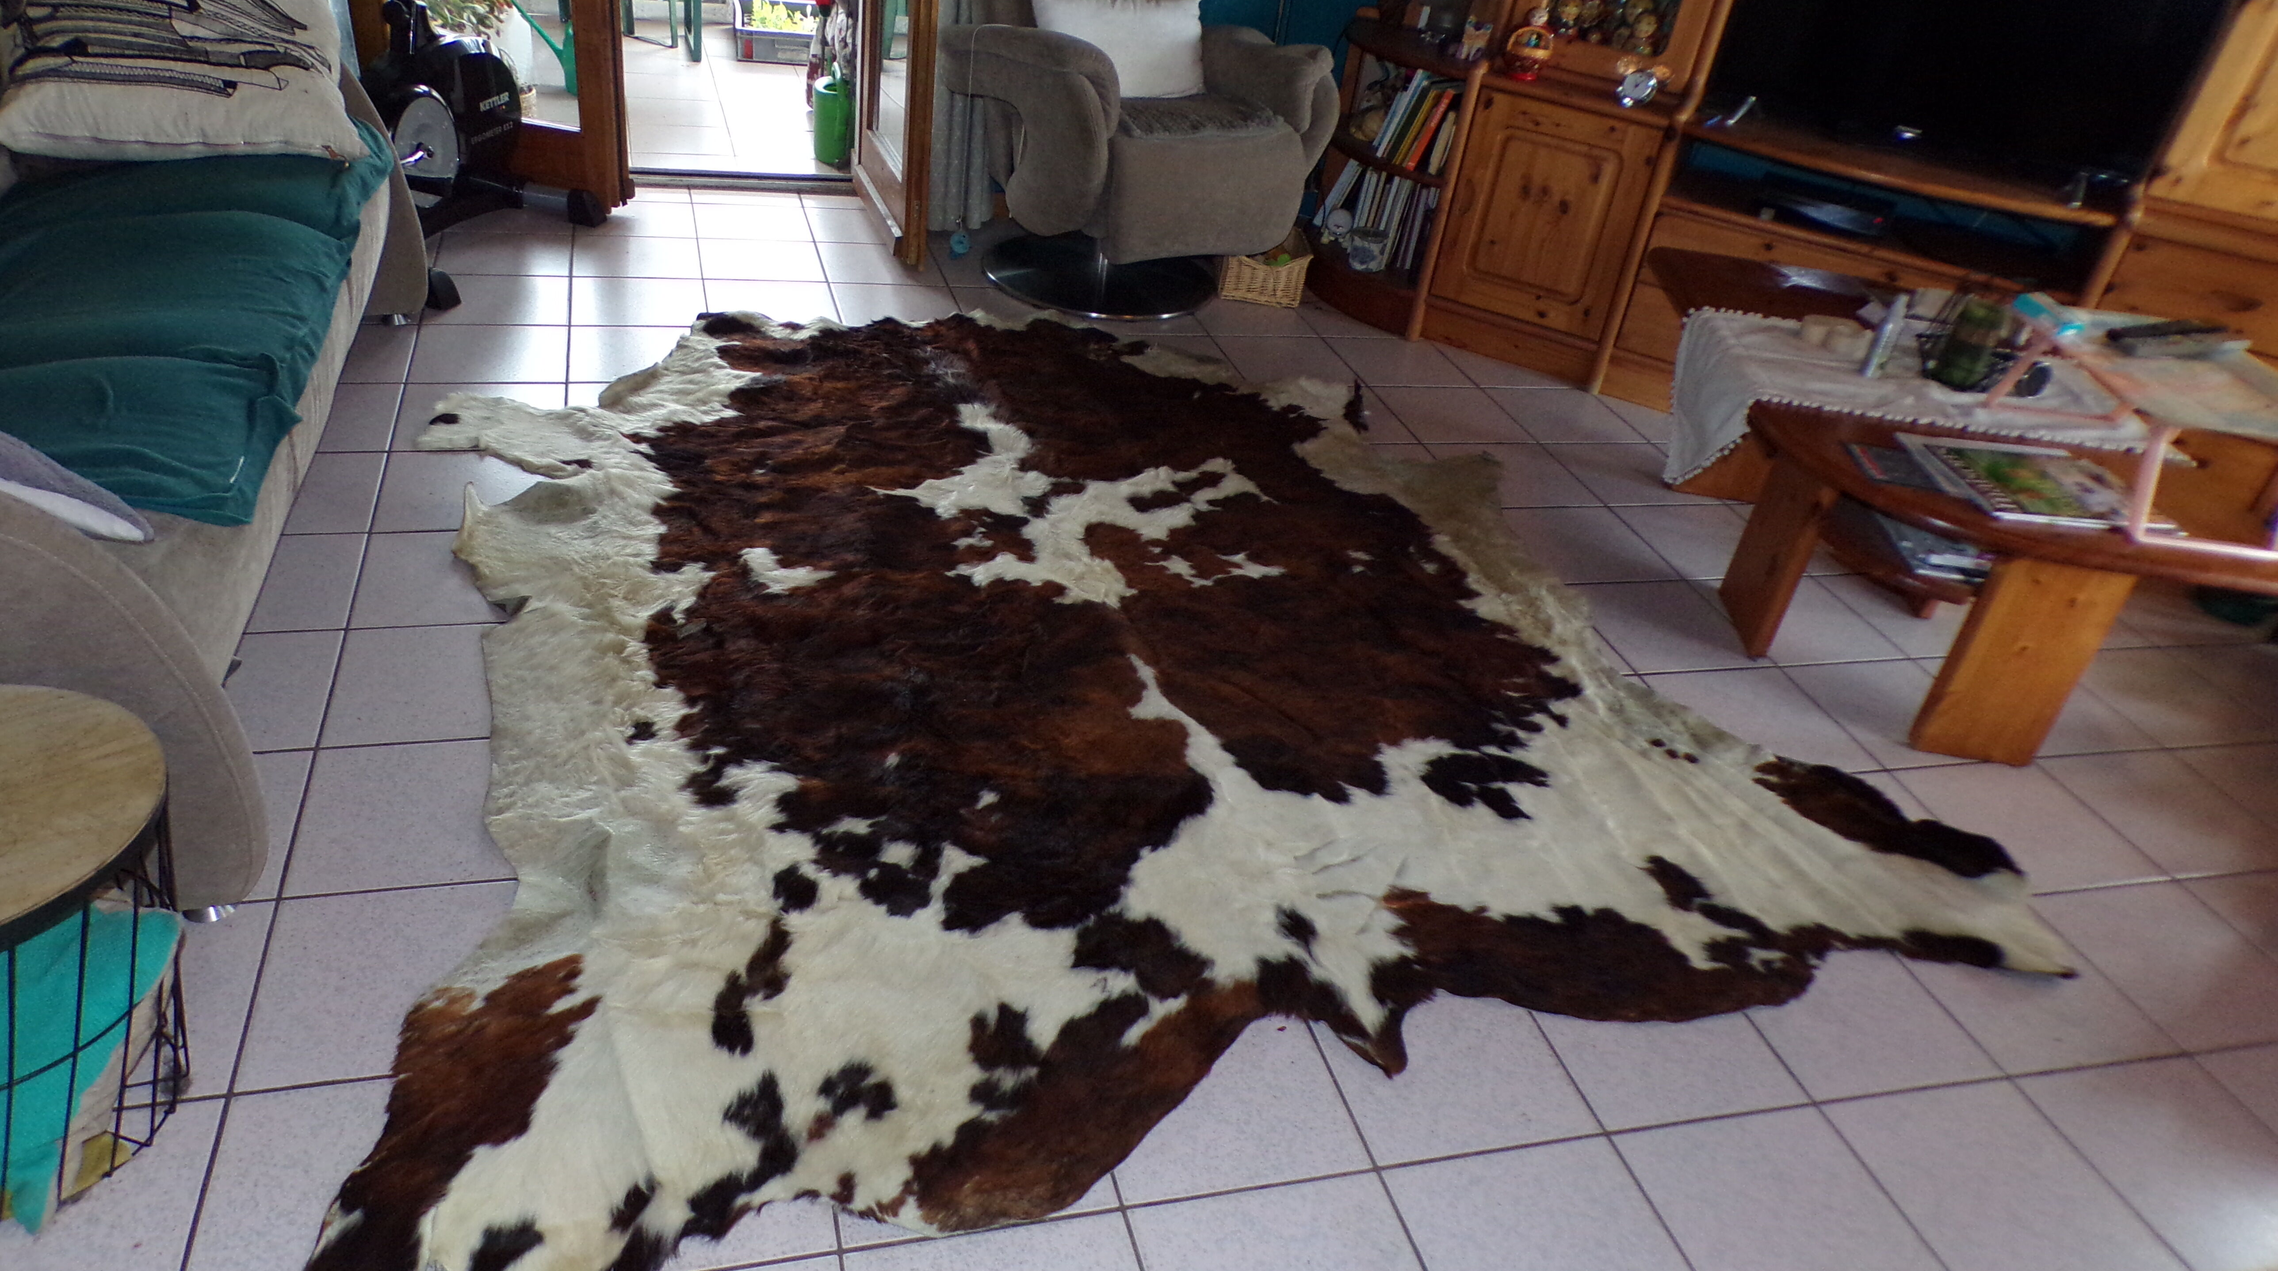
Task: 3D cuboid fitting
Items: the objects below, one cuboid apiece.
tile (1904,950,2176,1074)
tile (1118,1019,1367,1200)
[{"bbox_3d":[1.241,0.487,2.231,0.300,0.010,0.306,-2,33,-17],"label":"tile"},{"bbox_3d":[0.083,0.536,1.876,0.300,0.010,0.307,-2,33,-17],"label":"tile"}]

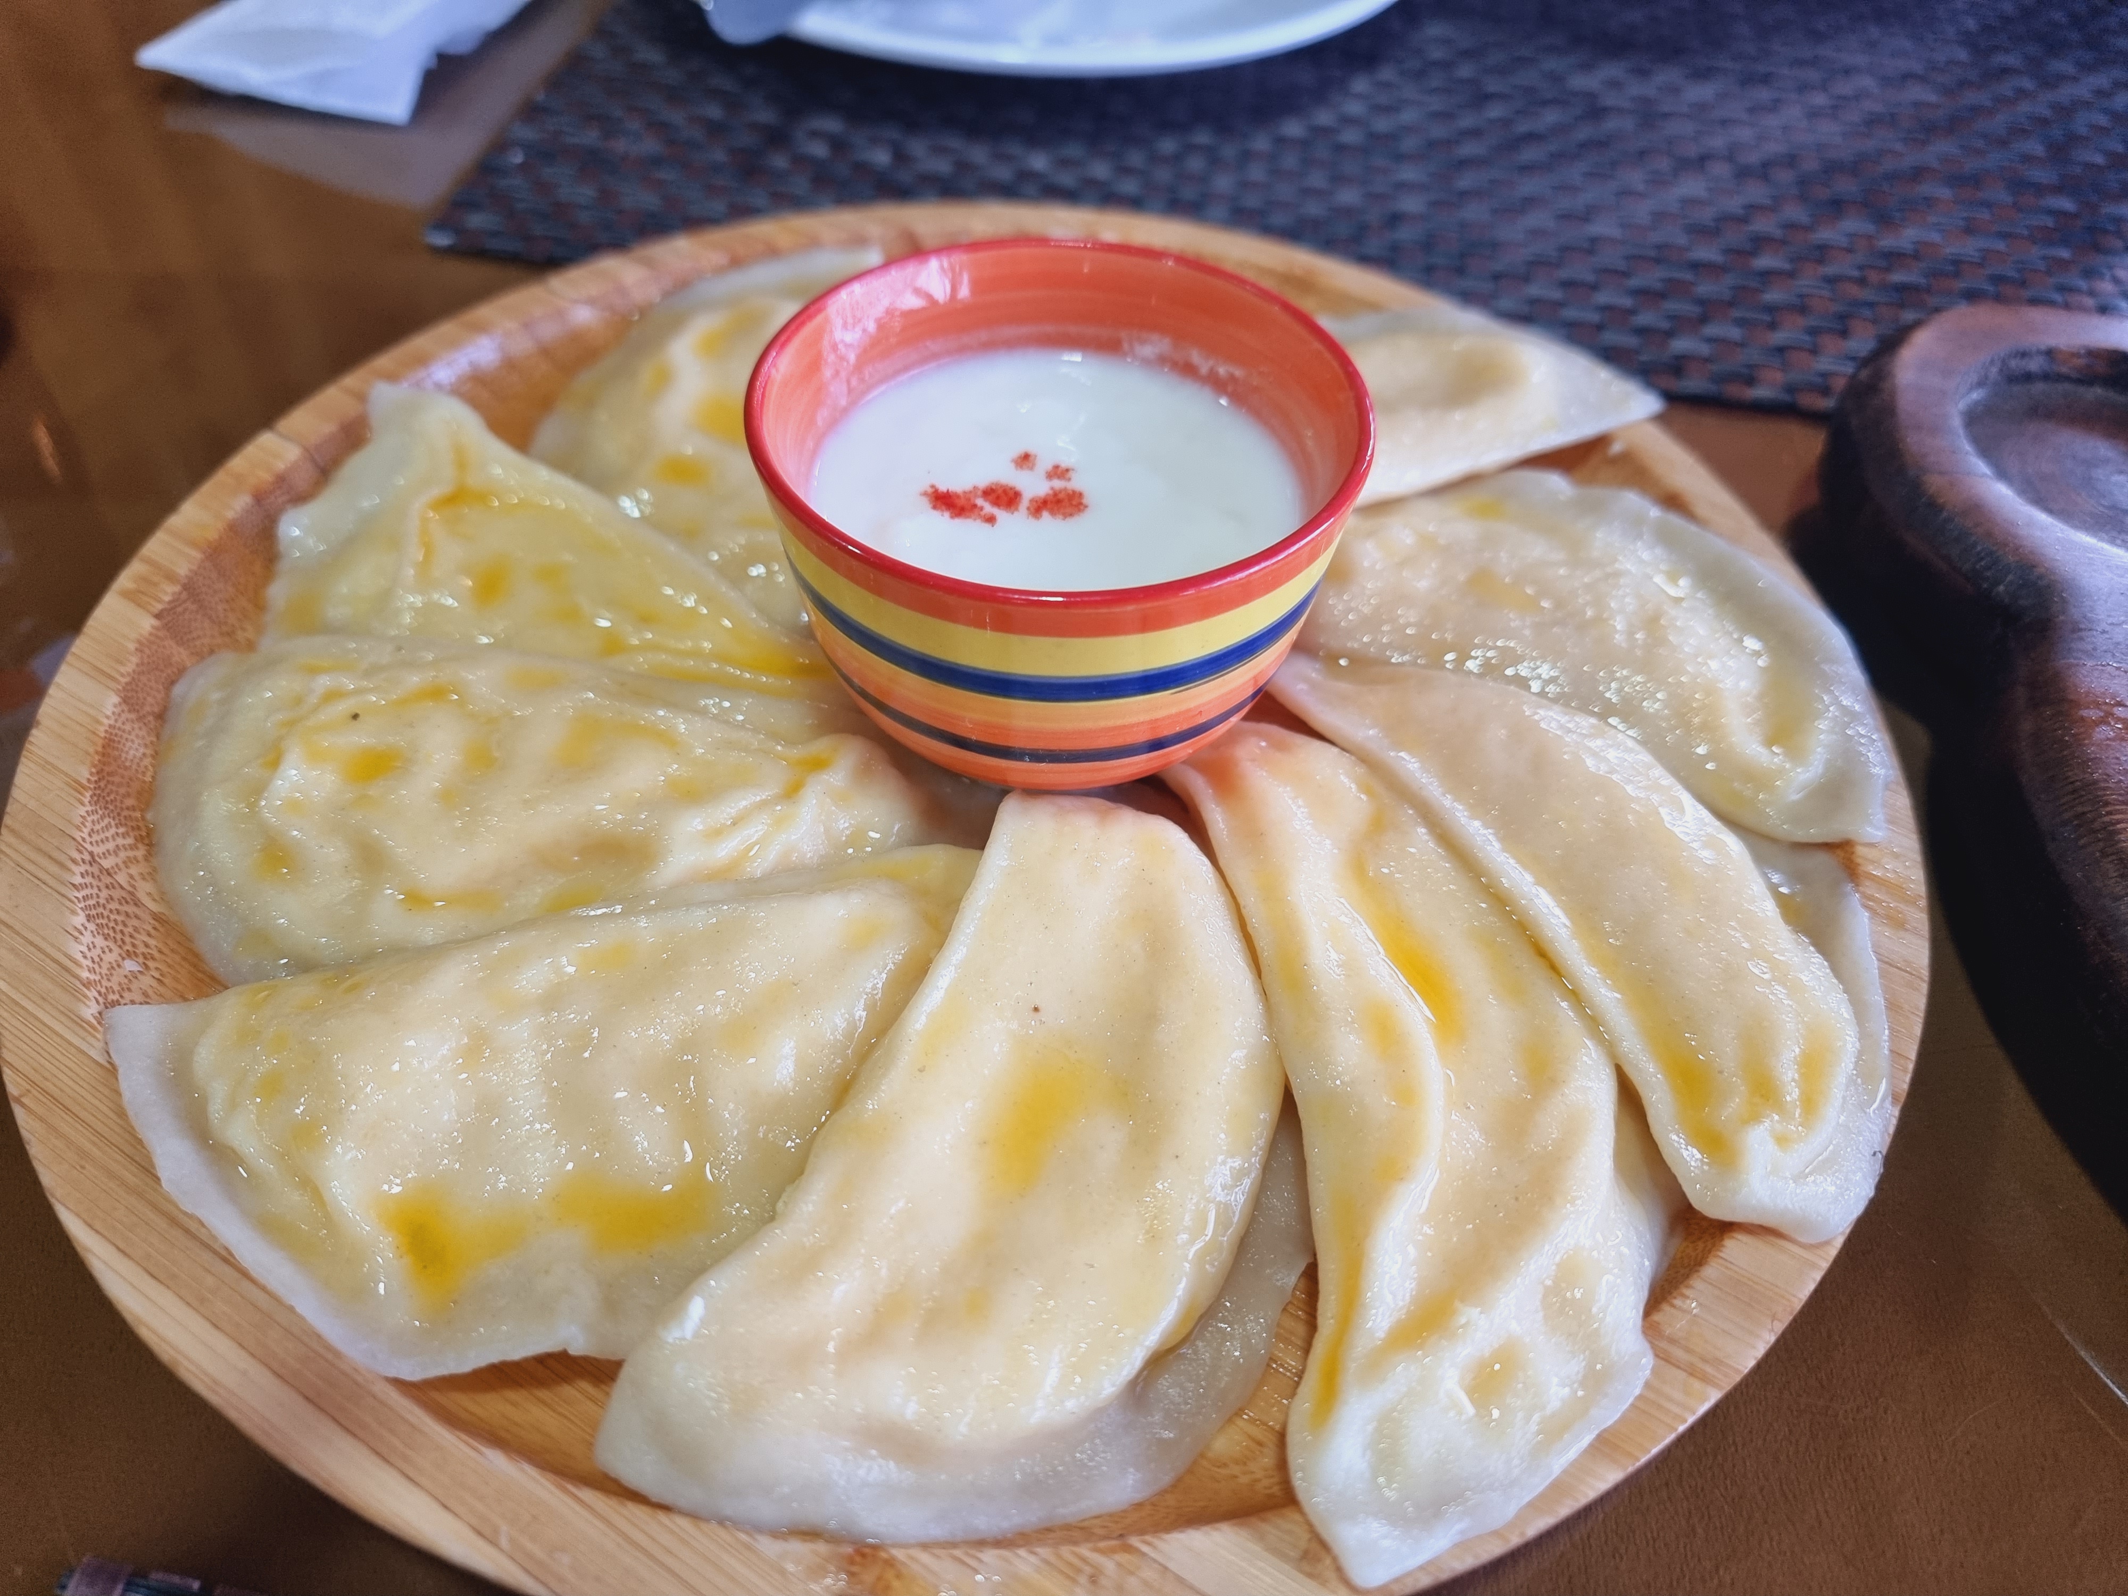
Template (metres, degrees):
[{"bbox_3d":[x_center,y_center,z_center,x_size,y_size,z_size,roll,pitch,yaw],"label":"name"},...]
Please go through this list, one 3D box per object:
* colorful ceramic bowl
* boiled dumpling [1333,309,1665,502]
[{"bbox_3d":[-0.001,-0.045,0.259,0.100,0.058,0.100,1,50,-1],"label":"colorful ceramic bowl"},{"bbox_3d":[0.064,-0.083,0.315,0.112,0.023,0.060,-21,54,-19],"label":"boiled dumpling"}]

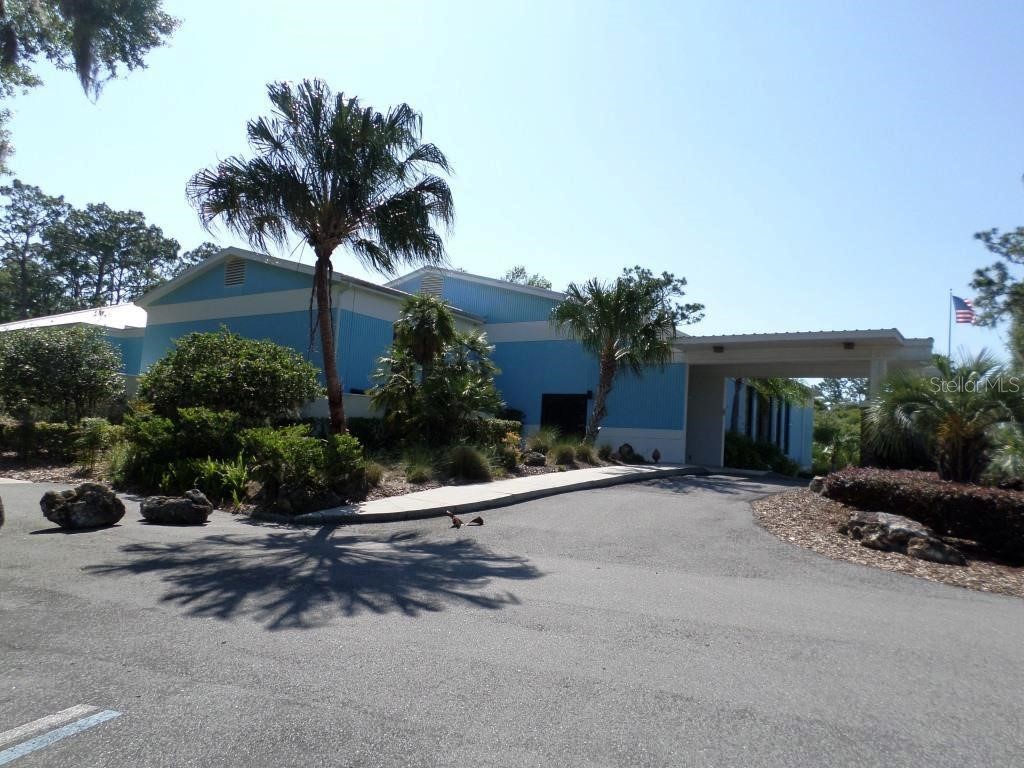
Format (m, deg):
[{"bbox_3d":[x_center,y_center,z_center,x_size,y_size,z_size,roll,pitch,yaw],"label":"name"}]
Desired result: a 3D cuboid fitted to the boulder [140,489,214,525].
[{"bbox_3d":[-4.840,1.780,10.700,1.020,0.470,0.680,6,-6,-23],"label":"boulder"}]

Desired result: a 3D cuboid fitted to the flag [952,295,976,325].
[{"bbox_3d":[19.581,-3.224,32.000,1.450,1.150,0.350,6,-6,-19],"label":"flag"}]

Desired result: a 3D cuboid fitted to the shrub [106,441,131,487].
[{"bbox_3d":[-9.791,1.978,18.400,0.560,1.100,0.560,6,-6,-27],"label":"shrub"}]

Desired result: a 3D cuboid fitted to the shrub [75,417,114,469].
[{"bbox_3d":[-12.025,1.685,21.300,1.000,1.480,1.000,7,-6,-29],"label":"shrub"}]

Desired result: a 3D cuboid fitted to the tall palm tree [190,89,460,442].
[{"bbox_3d":[-3.969,-2.105,14.720,5.100,8.100,5.100,5,-5,-16],"label":"tall palm tree"}]

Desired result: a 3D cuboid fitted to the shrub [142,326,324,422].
[{"bbox_3d":[-7.423,0.119,19.500,4.500,3.100,3.900,0,-6,36],"label":"shrub"}]

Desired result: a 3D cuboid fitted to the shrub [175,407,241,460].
[{"bbox_3d":[-6.423,1.086,15.600,1.420,1.300,1.300,6,-6,-22],"label":"shrub"}]

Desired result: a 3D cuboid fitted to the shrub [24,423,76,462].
[{"bbox_3d":[-12.196,1.543,19.500,1.500,1.100,1.100,7,-6,-31],"label":"shrub"}]

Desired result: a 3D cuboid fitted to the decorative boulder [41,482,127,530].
[{"bbox_3d":[-6.360,1.792,10.950,1.100,0.660,0.850,7,-6,-29],"label":"decorative boulder"}]

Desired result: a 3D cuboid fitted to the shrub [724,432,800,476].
[{"bbox_3d":[9.251,2.630,27.200,1.600,1.350,4.200,0,-6,36],"label":"shrub"}]

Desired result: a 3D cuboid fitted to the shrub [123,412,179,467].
[{"bbox_3d":[-7.626,1.202,15.600,1.250,1.320,1.200,6,-6,-26],"label":"shrub"}]

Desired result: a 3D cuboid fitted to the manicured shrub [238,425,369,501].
[{"bbox_3d":[-3.672,1.387,12.900,2.150,1.380,1.700,5,-5,-15],"label":"manicured shrub"}]

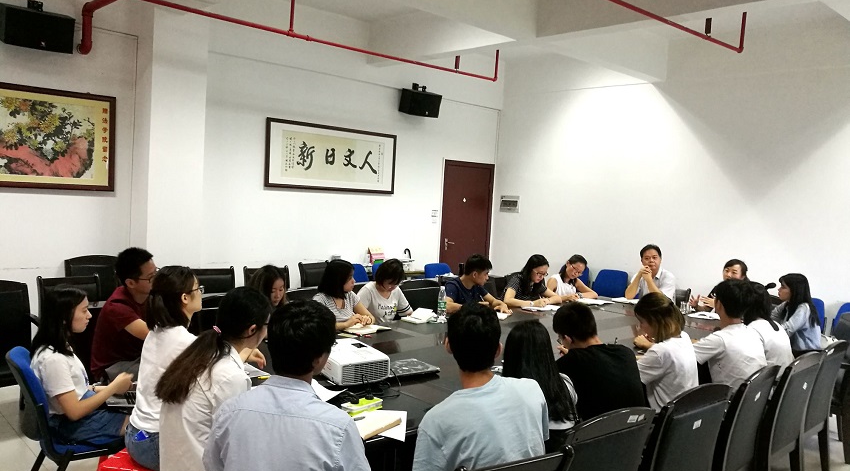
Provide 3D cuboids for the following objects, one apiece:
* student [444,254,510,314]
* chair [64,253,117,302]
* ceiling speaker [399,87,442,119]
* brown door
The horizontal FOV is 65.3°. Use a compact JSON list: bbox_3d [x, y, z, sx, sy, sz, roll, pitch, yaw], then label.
[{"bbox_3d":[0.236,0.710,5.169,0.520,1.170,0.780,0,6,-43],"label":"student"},{"bbox_3d":[-2.781,0.629,5.692,0.570,0.880,0.600,0,6,-43],"label":"chair"},{"bbox_3d":[-0.055,-1.605,8.088,0.440,0.280,0.290,2,19,-26],"label":"ceiling speaker"},{"bbox_3d":[0.535,0.048,8.895,0.960,2.058,0.090,0,6,-42],"label":"brown door"}]

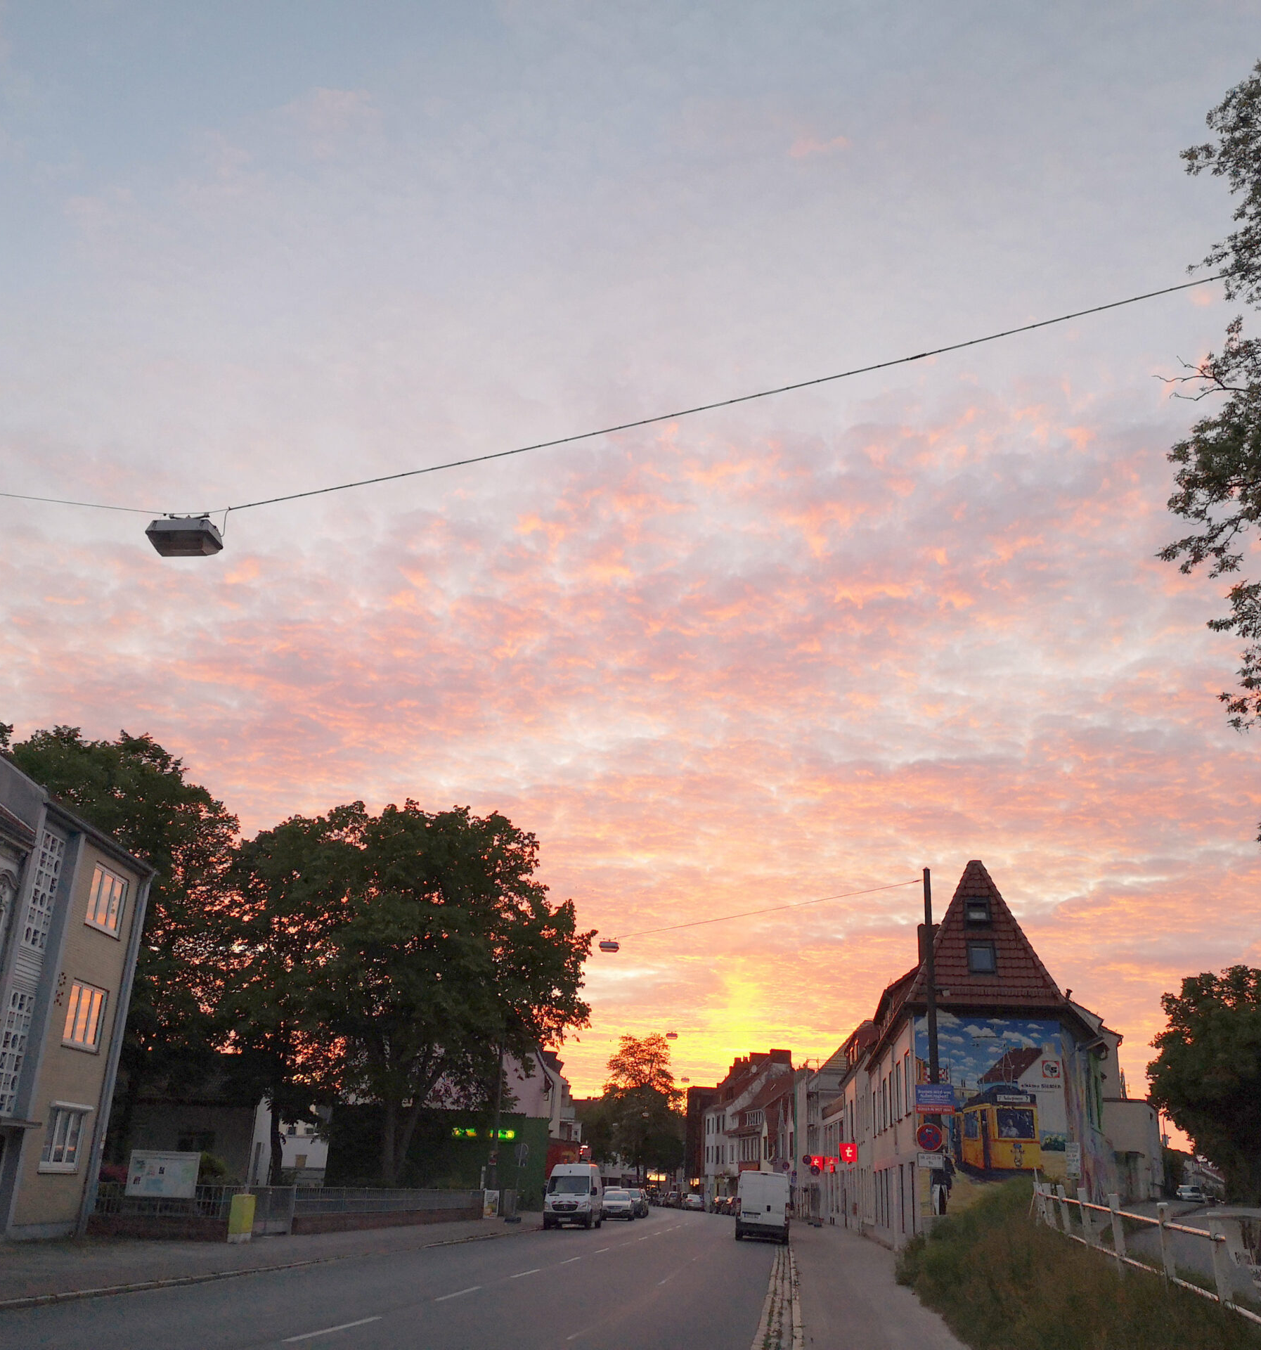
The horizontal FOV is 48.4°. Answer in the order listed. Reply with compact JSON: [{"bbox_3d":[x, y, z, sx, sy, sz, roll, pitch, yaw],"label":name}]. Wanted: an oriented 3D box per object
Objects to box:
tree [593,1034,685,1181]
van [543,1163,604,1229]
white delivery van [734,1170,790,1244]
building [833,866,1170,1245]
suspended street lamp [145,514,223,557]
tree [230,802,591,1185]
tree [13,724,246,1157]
[{"bbox_3d":[0.887,48.784,154.683,10.082,17.898,10.082,2,-20,1],"label":"tree"},{"bbox_3d":[-2.261,22.292,60.180,2.000,2.650,5.700,1,-20,6],"label":"van"},{"bbox_3d":[5.240,20.850,55.110,2.050,2.500,5.500,1,-20,6],"label":"white delivery van"},{"bbox_3d":[12.816,14.633,50.188,8.200,11.400,20.000,-1,-20,9],"label":"building"},{"bbox_3d":[-4.360,-1.364,13.771,0.635,0.270,0.347,1,-20,6],"label":"suspended street lamp"},{"bbox_3d":[-8.790,13.298,57.266,14.688,16.644,13.954,6,-20,-7],"label":"tree"},{"bbox_3d":[-18.148,9.686,48.301,8.524,16.410,8.524,10,-21,-19],"label":"tree"}]

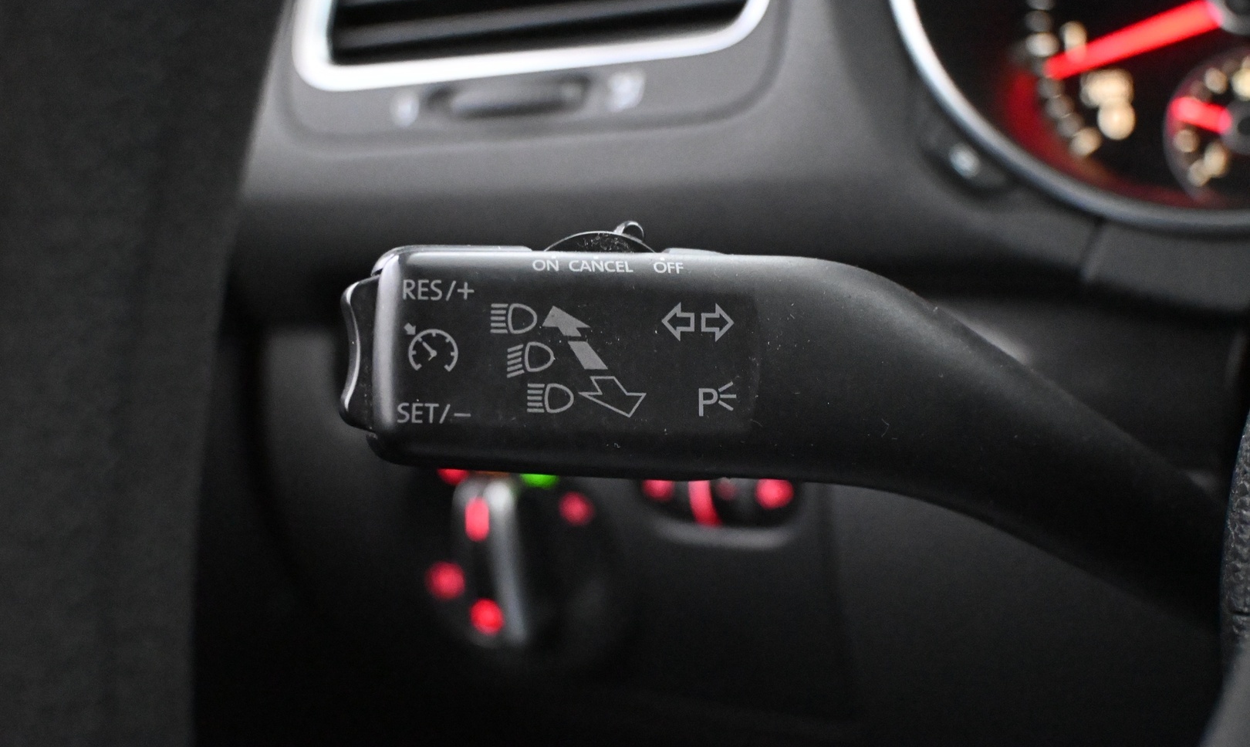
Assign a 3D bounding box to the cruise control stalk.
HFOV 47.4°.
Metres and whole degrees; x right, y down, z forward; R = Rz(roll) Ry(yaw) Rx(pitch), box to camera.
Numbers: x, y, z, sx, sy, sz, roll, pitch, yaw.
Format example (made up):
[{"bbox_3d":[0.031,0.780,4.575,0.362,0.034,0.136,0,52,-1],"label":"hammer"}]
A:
[{"bbox_3d":[0.036,0.012,0.246,0.159,0.071,0.044,0,2,-3],"label":"cruise control stalk"}]

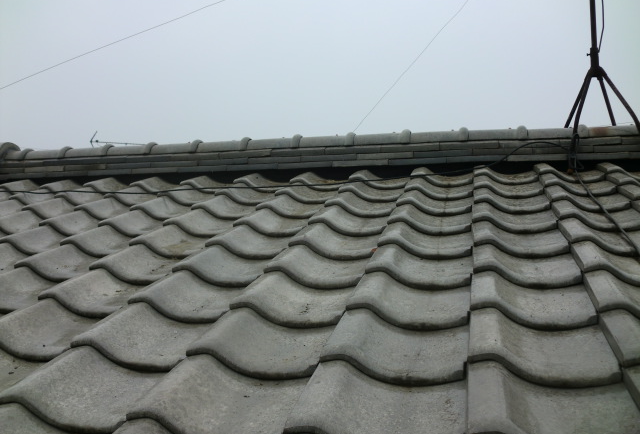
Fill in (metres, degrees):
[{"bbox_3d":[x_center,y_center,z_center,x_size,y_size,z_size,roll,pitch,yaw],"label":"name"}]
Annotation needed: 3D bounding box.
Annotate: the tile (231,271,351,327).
[{"bbox_3d":[-0.031,0.190,1.573,0.285,0.060,0.285,-1,11,14],"label":"tile"}]

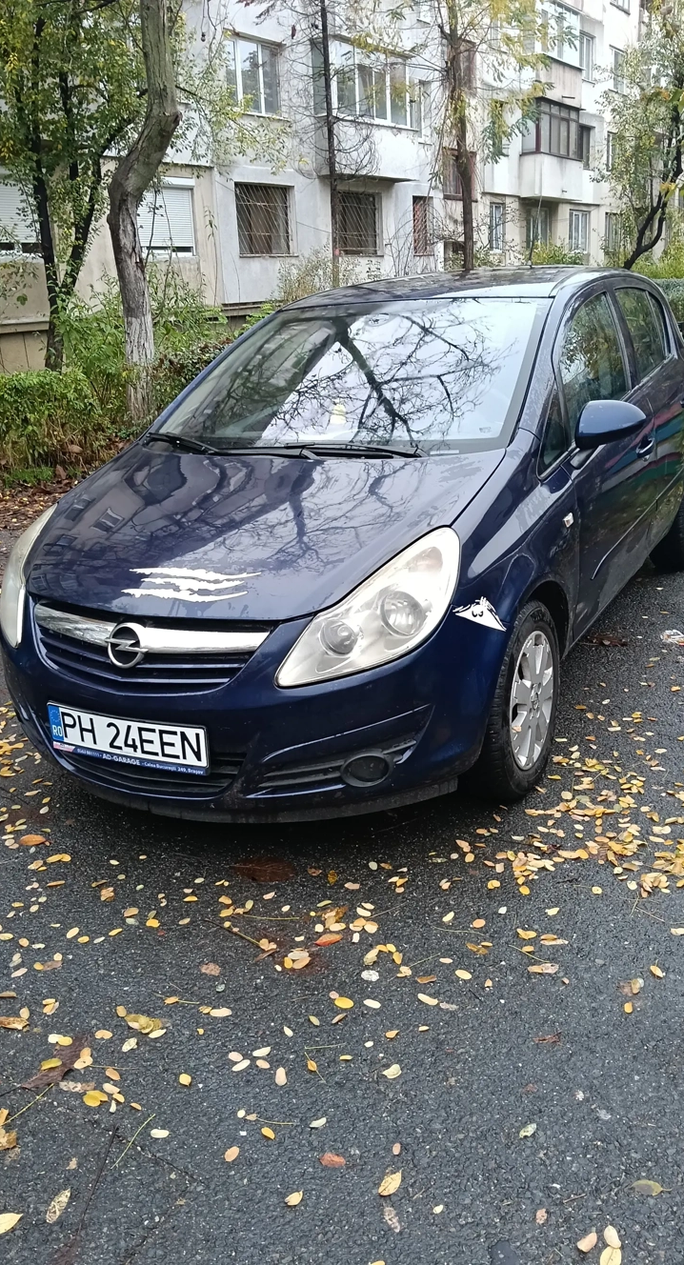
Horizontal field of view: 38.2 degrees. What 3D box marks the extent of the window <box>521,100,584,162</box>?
[{"bbox_3d":[6.808,-16.148,31.884,0.700,1.490,3.300,9,23,33],"label":"window"}]

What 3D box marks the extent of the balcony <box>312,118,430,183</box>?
[{"bbox_3d":[0.606,-11.062,22.832,0.800,1.120,3.500,9,23,33],"label":"balcony"}]

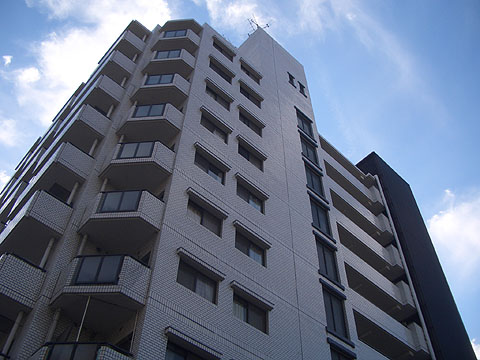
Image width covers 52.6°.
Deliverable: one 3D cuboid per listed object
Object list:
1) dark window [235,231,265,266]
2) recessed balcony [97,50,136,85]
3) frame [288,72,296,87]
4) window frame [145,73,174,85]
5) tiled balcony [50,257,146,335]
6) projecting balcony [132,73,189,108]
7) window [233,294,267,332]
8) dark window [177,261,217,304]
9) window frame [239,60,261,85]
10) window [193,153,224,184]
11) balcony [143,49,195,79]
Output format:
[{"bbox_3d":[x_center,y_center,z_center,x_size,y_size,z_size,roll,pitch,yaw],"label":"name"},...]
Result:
[{"bbox_3d":[0.348,2.461,17.380,1.530,0.970,0.150,37,-60,-25],"label":"dark window"},{"bbox_3d":[-6.166,-5.492,24.394,1.200,1.200,1.300,37,-60,-24],"label":"recessed balcony"},{"bbox_3d":[3.536,-6.891,33.449,0.700,1.400,0.150,37,-60,-25],"label":"frame"},{"bbox_3d":[-3.529,-4.453,21.308,1.100,0.950,0.100,-1,-52,2],"label":"window frame"},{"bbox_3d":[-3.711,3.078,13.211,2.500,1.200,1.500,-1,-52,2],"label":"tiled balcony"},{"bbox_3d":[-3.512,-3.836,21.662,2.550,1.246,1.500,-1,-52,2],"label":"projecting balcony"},{"bbox_3d":[0.303,4.182,15.208,1.530,0.990,0.150,37,-60,-25],"label":"window"},{"bbox_3d":[-1.244,2.988,14.281,1.504,1.000,0.150,37,-60,-24],"label":"dark window"},{"bbox_3d":[0.596,-6.199,28.454,1.521,1.000,0.150,37,-60,-24],"label":"window frame"},{"bbox_3d":[-1.150,-0.465,18.712,1.504,1.000,0.150,37,-60,-24],"label":"window"},{"bbox_3d":[-3.481,-5.673,24.197,2.500,1.200,1.200,-1,-52,2],"label":"balcony"}]

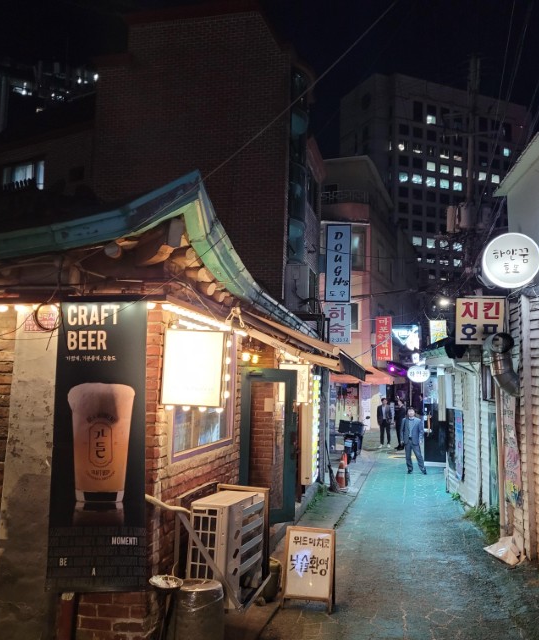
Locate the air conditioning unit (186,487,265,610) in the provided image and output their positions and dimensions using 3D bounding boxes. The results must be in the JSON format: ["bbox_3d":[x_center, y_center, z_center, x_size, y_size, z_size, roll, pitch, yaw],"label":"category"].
[{"bbox_3d":[-0.291,1.555,4.500,0.270,0.640,0.750,-1,-7,20],"label":"air conditioning unit"}]

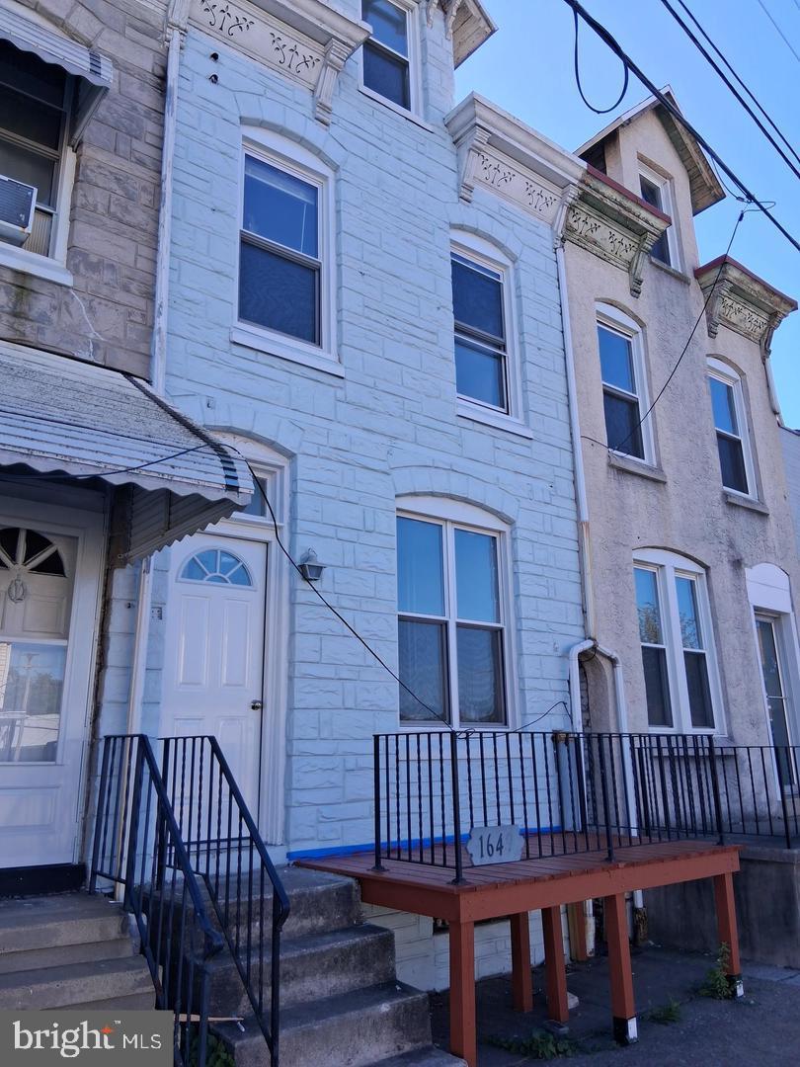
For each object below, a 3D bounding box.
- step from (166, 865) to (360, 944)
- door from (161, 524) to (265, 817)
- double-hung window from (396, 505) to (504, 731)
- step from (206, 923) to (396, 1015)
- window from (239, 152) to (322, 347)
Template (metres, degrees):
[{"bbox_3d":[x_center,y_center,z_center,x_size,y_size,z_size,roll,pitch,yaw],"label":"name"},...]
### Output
[{"bbox_3d":[-0.892,2.055,4.444,1.010,0.205,0.954,10,-19,-36],"label":"step"},{"bbox_3d":[-1.270,1.007,5.442,0.762,2.037,0.060,10,-19,-36],"label":"door"},{"bbox_3d":[0.441,0.727,6.689,1.230,1.735,0.115,10,-19,-36],"label":"double-hung window"},{"bbox_3d":[-0.524,2.125,3.916,1.020,0.226,0.294,10,-19,-36],"label":"step"},{"bbox_3d":[-0.949,-2.321,6.488,0.785,1.610,0.110,10,-19,-36],"label":"window"}]

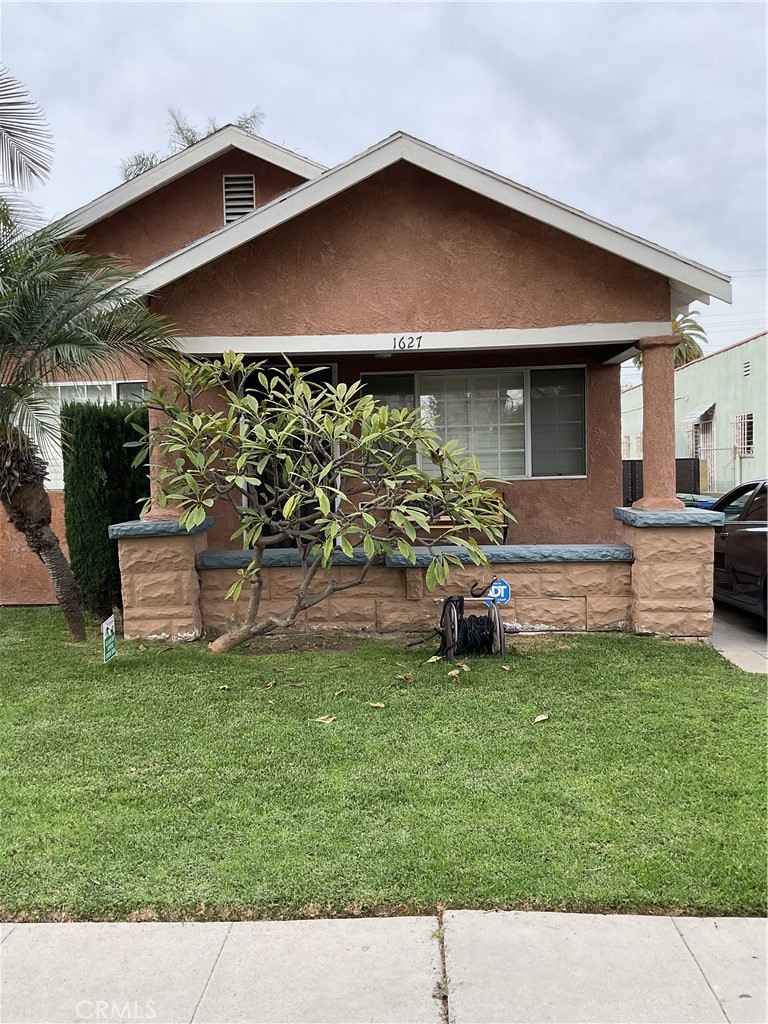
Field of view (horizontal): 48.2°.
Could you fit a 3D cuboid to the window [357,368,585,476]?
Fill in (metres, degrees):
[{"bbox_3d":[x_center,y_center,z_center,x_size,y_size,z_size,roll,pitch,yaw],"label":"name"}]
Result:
[{"bbox_3d":[0.976,-0.945,9.340,2.430,1.220,0.120,-1,3,3],"label":"window"}]

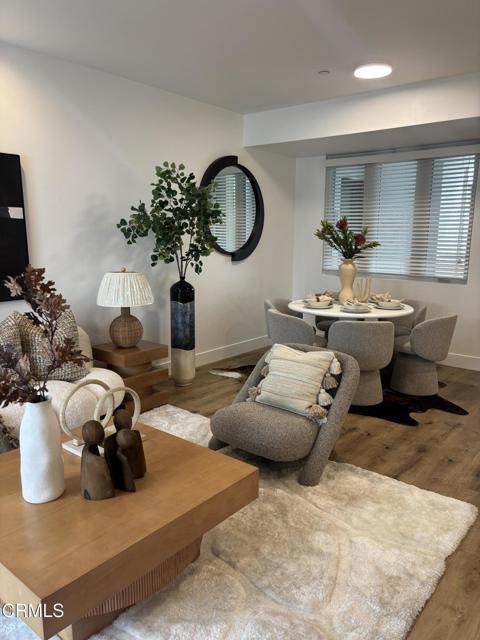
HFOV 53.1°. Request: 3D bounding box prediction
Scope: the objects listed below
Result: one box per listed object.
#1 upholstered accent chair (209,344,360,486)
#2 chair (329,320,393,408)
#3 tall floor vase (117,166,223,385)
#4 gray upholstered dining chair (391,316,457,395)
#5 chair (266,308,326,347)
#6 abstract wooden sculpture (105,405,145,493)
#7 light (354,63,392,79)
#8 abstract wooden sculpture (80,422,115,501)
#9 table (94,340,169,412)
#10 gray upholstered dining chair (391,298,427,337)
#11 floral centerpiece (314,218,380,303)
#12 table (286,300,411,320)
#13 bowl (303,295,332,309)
[{"bbox_3d":[0.264,0.558,3.112,0.820,0.680,0.820,9,13,39],"label":"upholstered accent chair"},{"bbox_3d":[1.069,0.337,4.272,0.565,0.745,0.575,3,11,13],"label":"chair"},{"bbox_3d":[-0.583,-0.377,4.395,0.700,2.050,0.860,9,13,39],"label":"tall floor vase"},{"bbox_3d":[1.695,0.293,4.534,0.575,0.745,0.565,7,13,33],"label":"gray upholstered dining chair"},{"bbox_3d":[0.534,0.275,4.521,0.560,0.740,0.560,-4,11,-25],"label":"chair"},{"bbox_3d":[-0.463,0.537,2.008,0.165,0.285,0.170,9,14,39],"label":"abstract wooden sculpture"},{"bbox_3d":[1.076,-1.994,3.876,0.280,0.030,0.280,9,14,39],"label":"light"},{"bbox_3d":[-0.548,0.533,1.861,0.130,0.310,0.085,0,10,0],"label":"abstract wooden sculpture"},{"bbox_3d":[-0.919,0.466,4.082,0.440,0.495,0.440,9,13,39],"label":"table"},{"bbox_3d":[1.602,0.194,5.016,0.560,0.740,0.560,-4,11,-25],"label":"gray upholstered dining chair"},{"bbox_3d":[1.051,-0.573,4.682,0.620,0.860,0.520,3,10,13],"label":"floral centerpiece"},{"bbox_3d":[1.068,0.230,4.768,1.200,0.750,1.200,9,13,39],"label":"table"},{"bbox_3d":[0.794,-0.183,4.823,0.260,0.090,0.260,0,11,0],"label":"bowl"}]

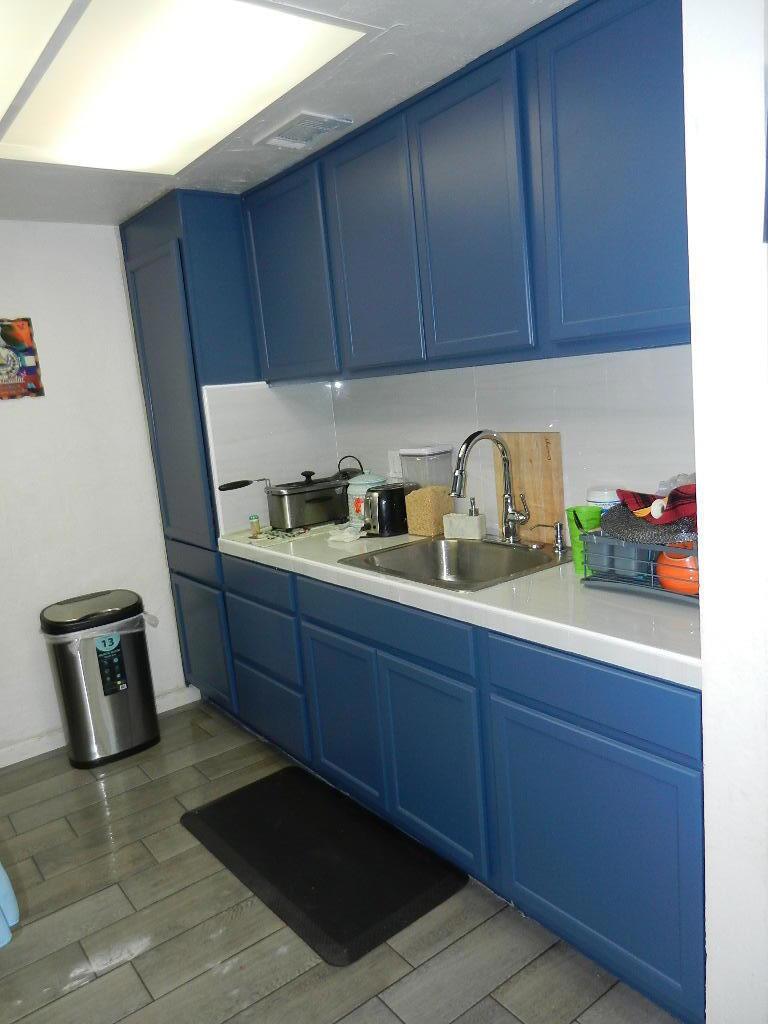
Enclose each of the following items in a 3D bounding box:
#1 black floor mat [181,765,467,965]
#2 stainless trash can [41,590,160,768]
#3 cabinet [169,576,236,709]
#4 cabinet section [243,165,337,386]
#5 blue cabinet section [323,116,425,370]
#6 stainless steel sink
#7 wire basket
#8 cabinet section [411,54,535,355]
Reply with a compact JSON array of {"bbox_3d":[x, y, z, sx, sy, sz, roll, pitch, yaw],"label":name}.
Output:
[{"bbox_3d":[-0.240,1.075,2.406,0.511,0.020,1.002,-12,12,-36],"label":"black floor mat"},{"bbox_3d":[-1.213,0.709,3.201,0.390,0.655,0.290,-13,12,-39],"label":"stainless trash can"},{"bbox_3d":[-0.644,0.572,3.698,0.580,0.583,0.600,-12,12,-36],"label":"cabinet"},{"bbox_3d":[-0.221,-0.897,2.874,0.340,0.718,0.565,-13,12,-36],"label":"cabinet section"},{"bbox_3d":[0.091,-0.853,2.468,0.340,0.713,0.453,-13,12,-36],"label":"blue cabinet section"},{"bbox_3d":[0.254,0.237,2.440,0.563,0.190,0.662,-12,12,-36],"label":"stainless steel sink"},{"bbox_3d":[0.770,0.117,1.890,0.310,0.145,0.420,-12,12,-36],"label":"wire basket"},{"bbox_3d":[0.361,-0.819,2.117,0.340,0.718,0.432,-13,12,-36],"label":"cabinet section"}]

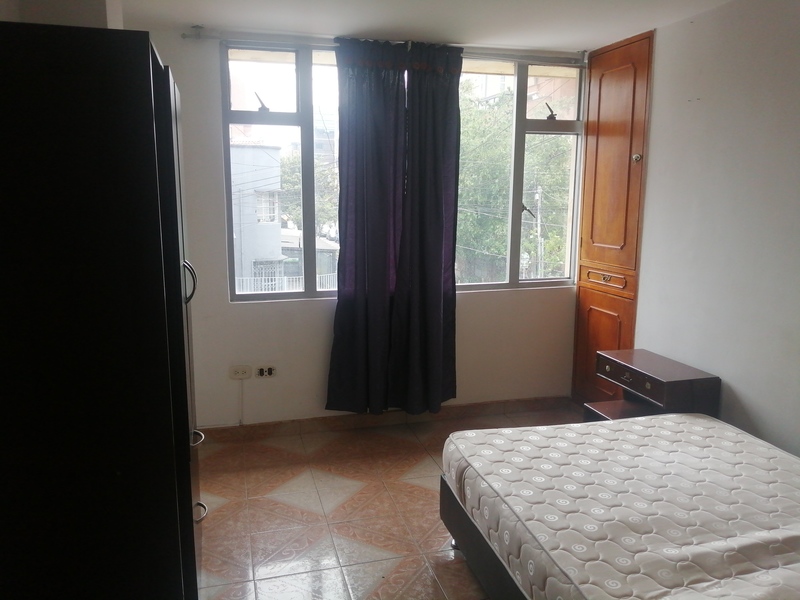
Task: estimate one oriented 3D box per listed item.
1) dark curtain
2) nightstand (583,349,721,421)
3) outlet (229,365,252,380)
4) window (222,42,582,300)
[{"bbox_3d":[-0.035,-0.378,3.520,0.794,2.112,0.155,-2,10,-16],"label":"dark curtain"},{"bbox_3d":[1.272,0.619,3.131,0.352,0.588,0.570,-2,10,-16],"label":"nightstand"},{"bbox_3d":[-0.925,0.423,3.495,0.121,0.082,0.015,-2,10,-16],"label":"outlet"},{"bbox_3d":[0.101,-0.731,3.626,2.208,1.401,0.085,-2,10,-16],"label":"window"}]

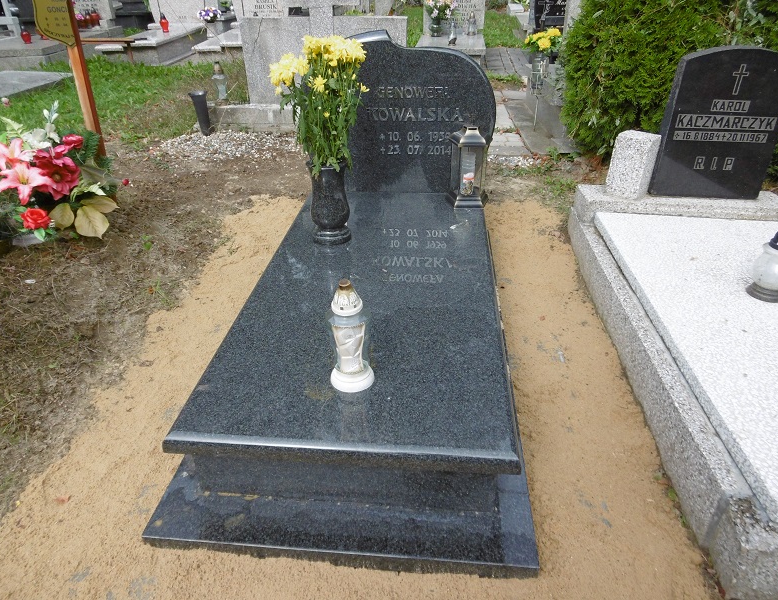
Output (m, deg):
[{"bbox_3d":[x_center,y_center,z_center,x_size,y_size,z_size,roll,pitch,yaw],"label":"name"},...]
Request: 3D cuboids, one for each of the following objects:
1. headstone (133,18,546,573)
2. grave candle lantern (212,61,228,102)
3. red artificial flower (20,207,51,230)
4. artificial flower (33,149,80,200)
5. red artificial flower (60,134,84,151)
[{"bbox_3d":[-0.049,-0.281,1.859,0.935,0.952,1.879,2,31,5],"label":"headstone"},{"bbox_3d":[-1.412,-1.807,4.620,0.115,0.319,0.115,2,31,5],"label":"grave candle lantern"},{"bbox_3d":[-1.721,-0.397,2.700,0.122,0.105,0.080,-16,-1,-22],"label":"red artificial flower"},{"bbox_3d":[-1.642,-0.620,2.740,0.195,0.240,0.110,-14,14,-20],"label":"artificial flower"},{"bbox_3d":[-1.603,-0.795,2.800,0.105,0.075,0.075,-13,-2,-19],"label":"red artificial flower"}]

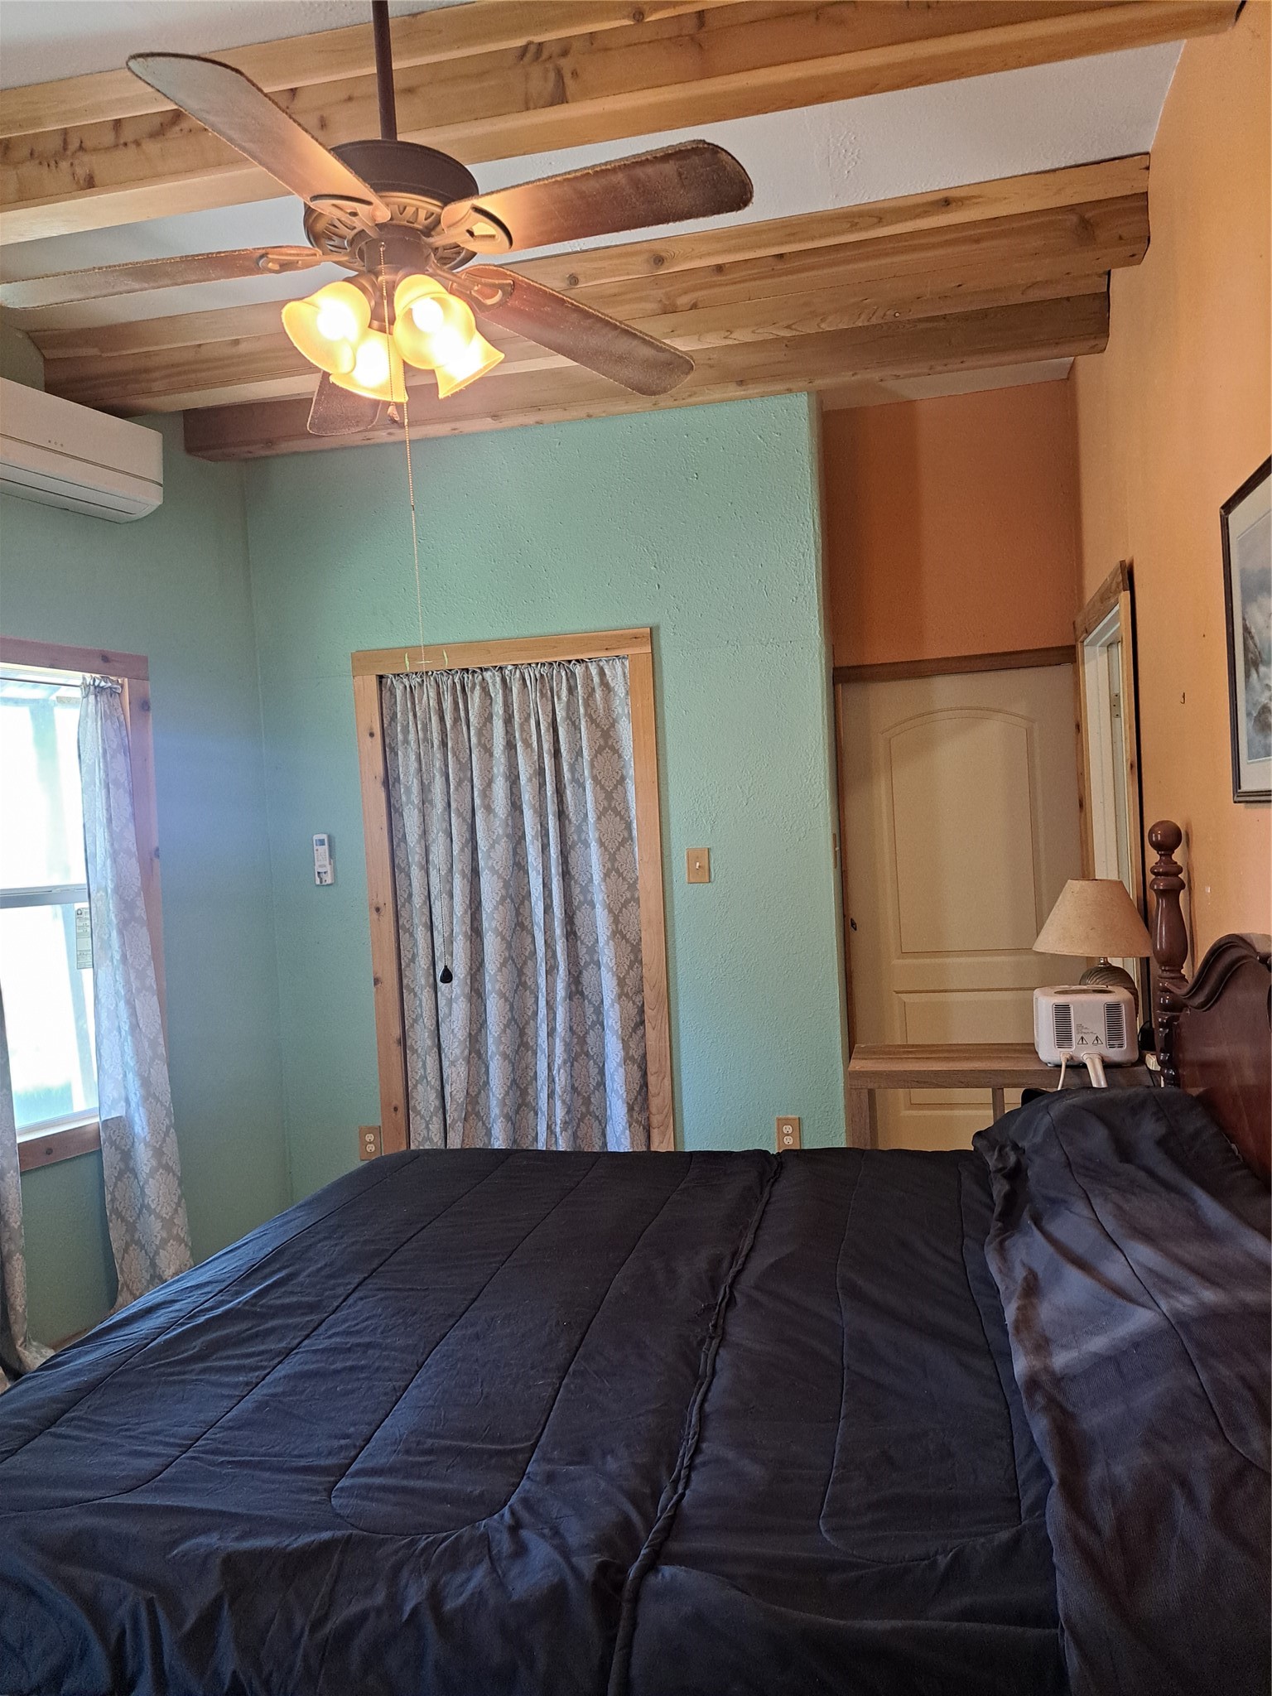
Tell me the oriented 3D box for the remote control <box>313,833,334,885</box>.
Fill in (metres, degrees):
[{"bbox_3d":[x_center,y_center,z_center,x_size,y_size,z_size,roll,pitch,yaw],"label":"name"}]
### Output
[{"bbox_3d":[-1.140,0.044,4.301,0.060,0.185,0.030,-3,1,12],"label":"remote control"}]

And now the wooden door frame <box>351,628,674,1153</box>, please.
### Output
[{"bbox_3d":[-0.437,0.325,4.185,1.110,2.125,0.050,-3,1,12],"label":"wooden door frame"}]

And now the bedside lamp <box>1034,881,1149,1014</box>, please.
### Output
[{"bbox_3d":[1.199,0.302,3.037,0.288,0.437,0.288,-3,1,12],"label":"bedside lamp"}]

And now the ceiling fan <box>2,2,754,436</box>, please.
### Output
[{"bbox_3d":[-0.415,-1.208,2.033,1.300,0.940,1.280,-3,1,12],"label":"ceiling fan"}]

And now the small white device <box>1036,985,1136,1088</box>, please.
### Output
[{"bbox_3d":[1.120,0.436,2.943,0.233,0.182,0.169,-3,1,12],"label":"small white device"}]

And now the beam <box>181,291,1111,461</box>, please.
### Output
[{"bbox_3d":[-0.056,-1.549,3.910,3.071,0.140,0.110,-3,1,10],"label":"beam"}]

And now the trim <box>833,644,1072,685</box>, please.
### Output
[{"bbox_3d":[1.214,-0.702,4.518,0.893,0.072,0.030,-3,1,12],"label":"trim"}]

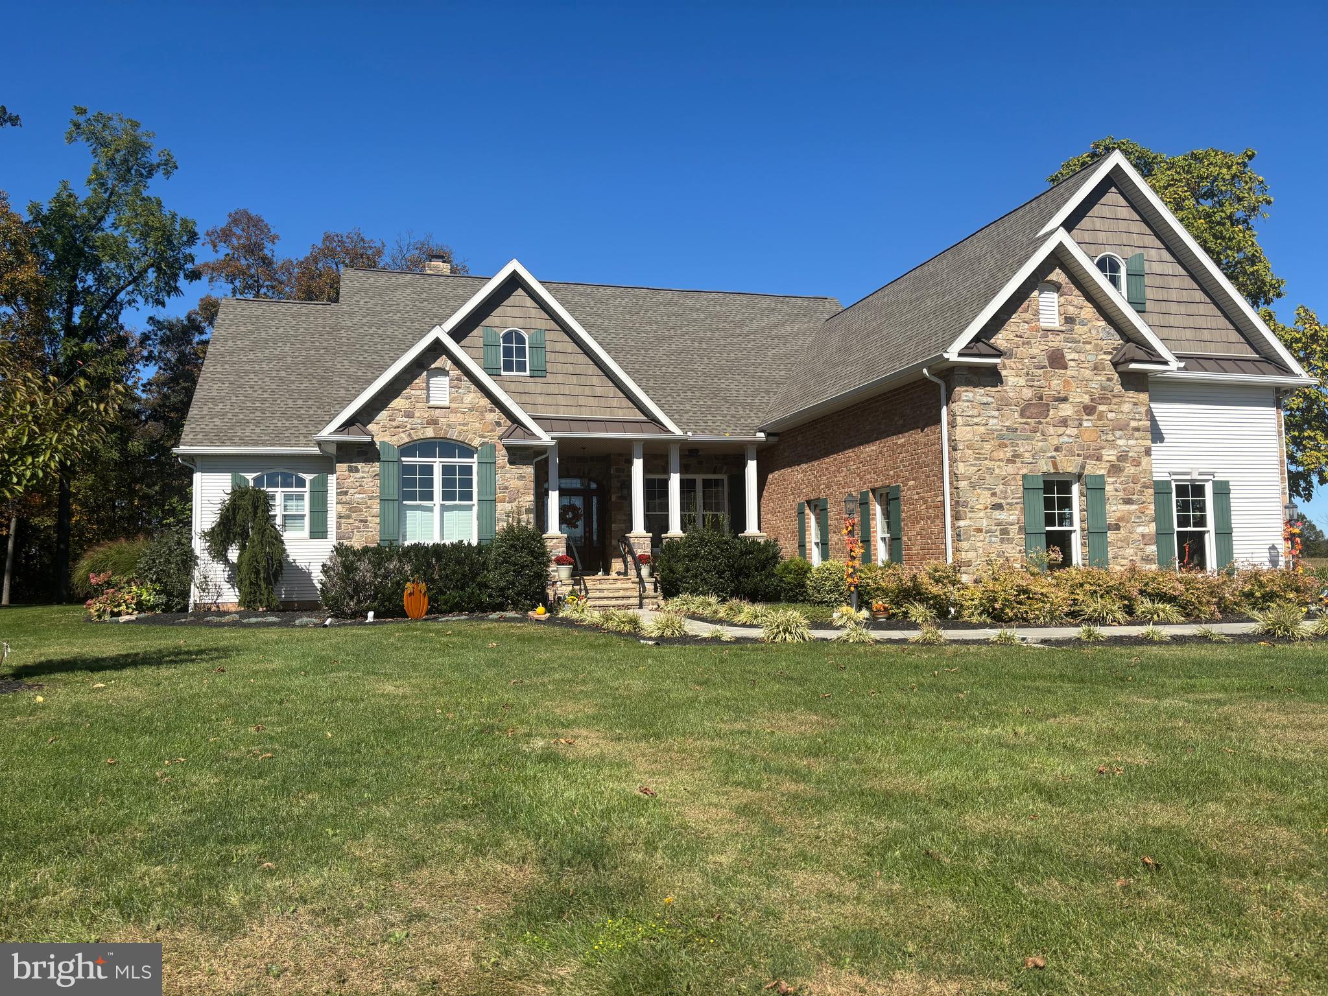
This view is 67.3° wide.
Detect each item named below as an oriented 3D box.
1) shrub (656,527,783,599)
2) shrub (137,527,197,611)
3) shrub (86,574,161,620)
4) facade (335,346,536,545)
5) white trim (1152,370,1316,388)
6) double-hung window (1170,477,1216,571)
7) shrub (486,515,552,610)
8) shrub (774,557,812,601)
[{"bbox_3d":[1.024,1.321,19.742,2.300,1.460,1.500,0,-4,-15],"label":"shrub"},{"bbox_3d":[-10.430,1.536,21.067,1.200,1.780,1.200,0,-4,-15],"label":"shrub"},{"bbox_3d":[-10.338,1.893,19.059,1.300,0.900,1.100,0,-4,-15],"label":"shrub"},{"bbox_3d":[-4.643,-0.426,20.454,3.950,5.330,0.350,0,-4,-15],"label":"facade"},{"bbox_3d":[10.067,-2.087,17.558,3.550,0.150,0.130,0,-4,-15],"label":"white trim"},{"bbox_3d":[9.462,0.581,17.854,0.880,1.770,0.120,0,-4,-15],"label":"double-hung window"},{"bbox_3d":[-2.930,1.278,19.620,1.220,1.800,1.250,0,-4,-15],"label":"shrub"},{"bbox_3d":[2.502,1.597,19.442,0.800,0.850,0.850,-1,-4,0],"label":"shrub"}]

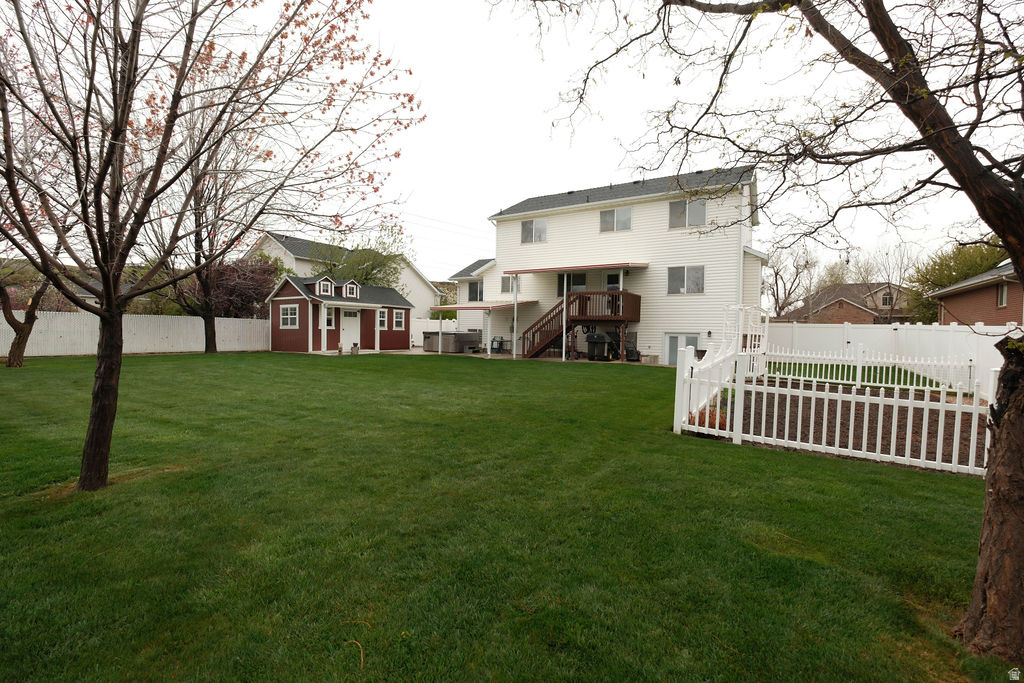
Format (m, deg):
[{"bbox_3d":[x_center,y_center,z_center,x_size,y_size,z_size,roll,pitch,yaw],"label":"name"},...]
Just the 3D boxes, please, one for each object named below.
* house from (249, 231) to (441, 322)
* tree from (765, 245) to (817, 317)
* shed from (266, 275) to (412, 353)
[{"bbox_3d":[-13.231,-3.250,32.567,8.600,7.200,13.500,2,2,30],"label":"house"},{"bbox_3d":[29.294,-4.693,45.130,5.500,11.077,5.500,2,2,30],"label":"tree"},{"bbox_3d":[-8.908,-1.368,23.350,4.100,3.730,7.000,2,2,30],"label":"shed"}]

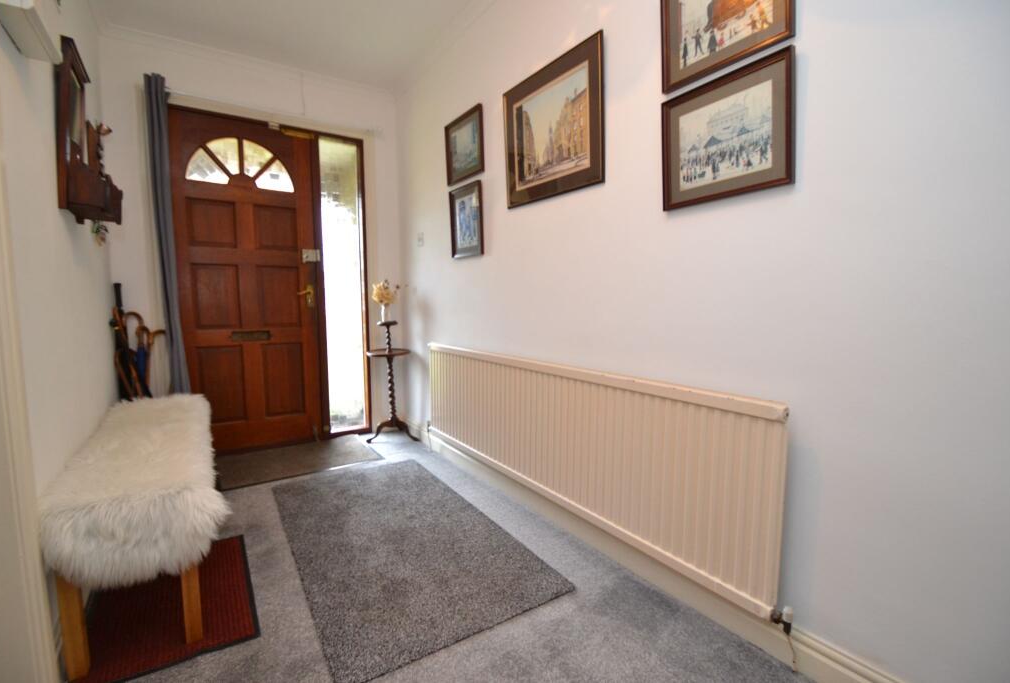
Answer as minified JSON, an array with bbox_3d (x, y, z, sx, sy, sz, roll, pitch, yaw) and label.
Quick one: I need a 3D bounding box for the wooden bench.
[{"bbox_3d":[-1.296,0.573,1.583,0.345,0.480,1.250,-4,7,-36],"label":"wooden bench"}]

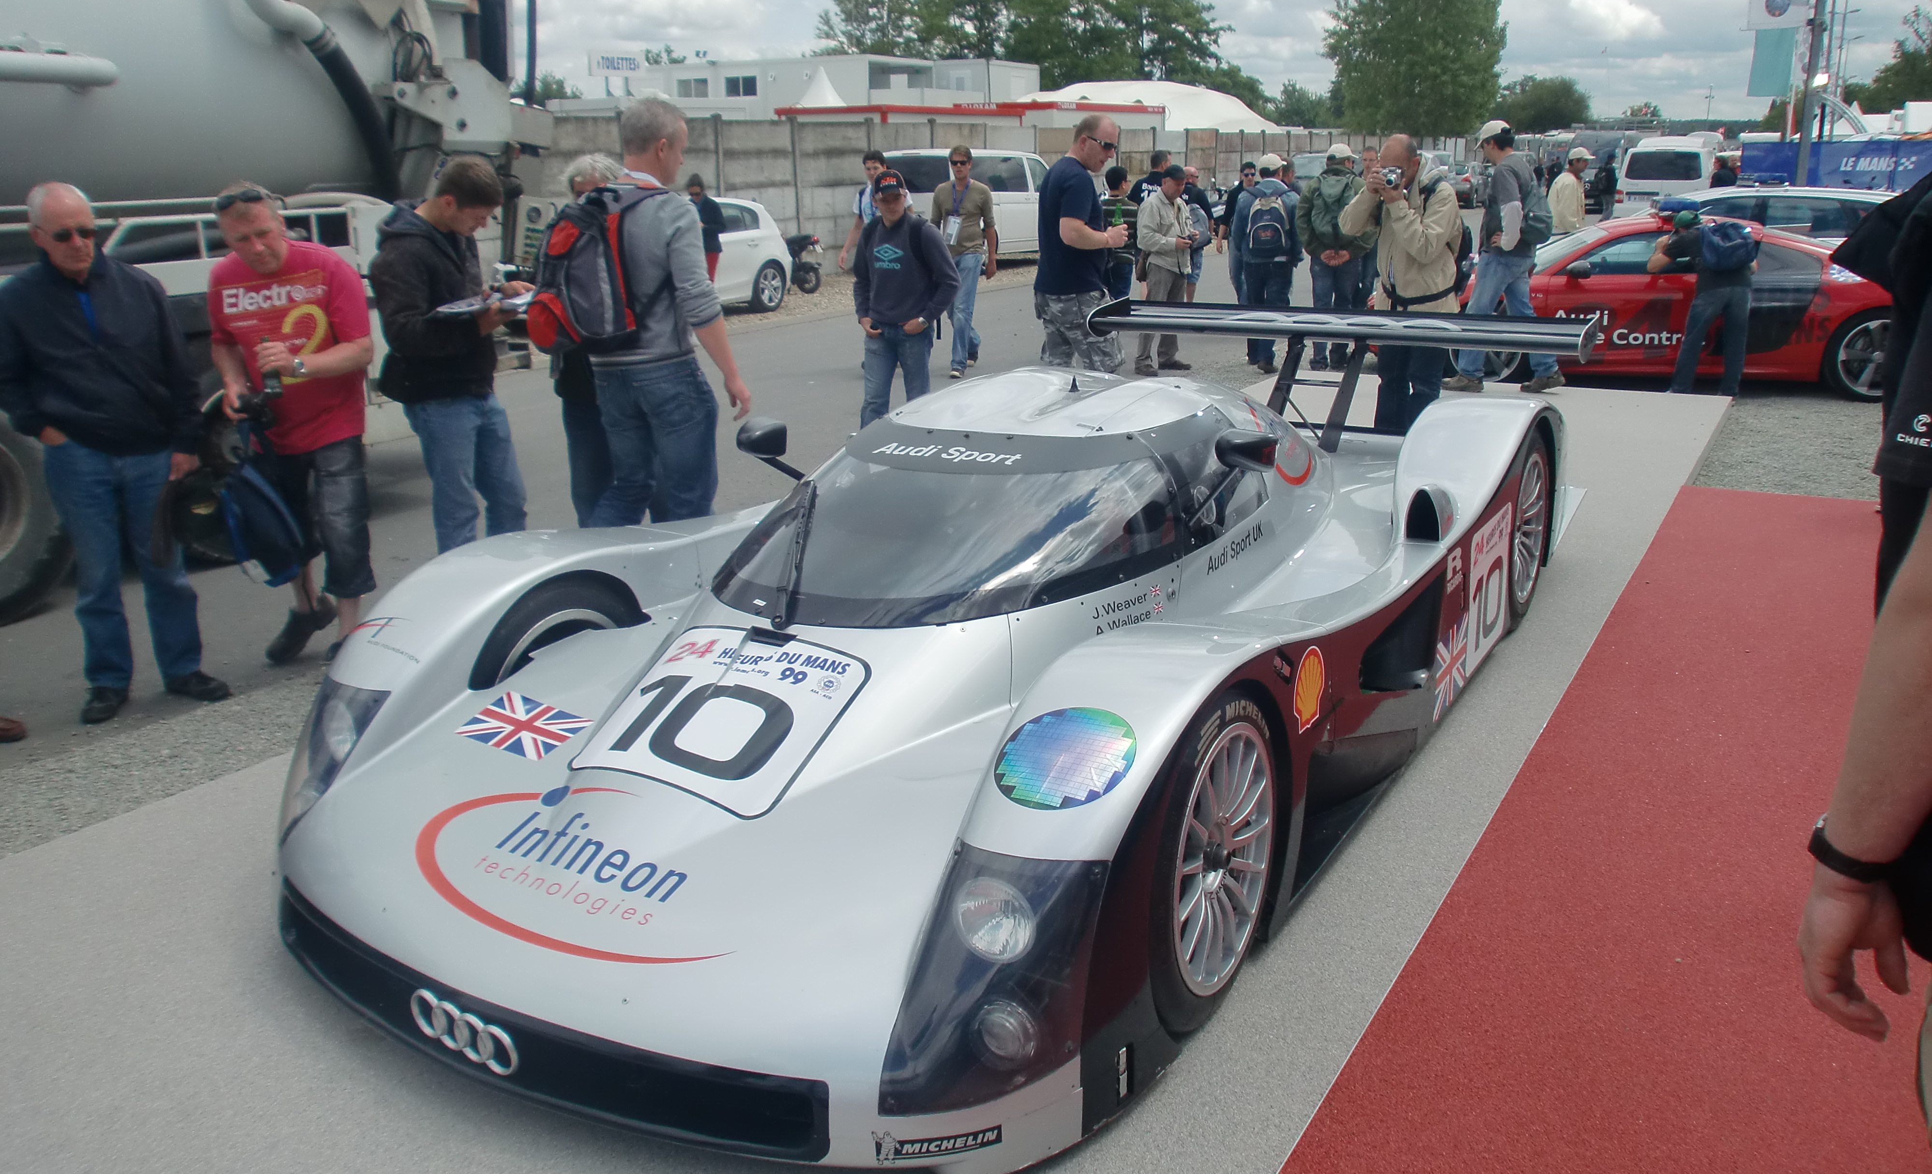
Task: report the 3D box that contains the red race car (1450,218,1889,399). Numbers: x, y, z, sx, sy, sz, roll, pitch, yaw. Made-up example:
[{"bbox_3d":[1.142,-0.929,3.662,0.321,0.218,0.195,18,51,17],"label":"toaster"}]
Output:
[{"bbox_3d":[5.444,-2.202,11.174,4.430,1.250,1.920,5,17,23],"label":"red race car"}]

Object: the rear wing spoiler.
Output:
[{"bbox_3d":[1.428,-0.844,5.833,1.960,0.500,0.550,8,18,31],"label":"rear wing spoiler"}]

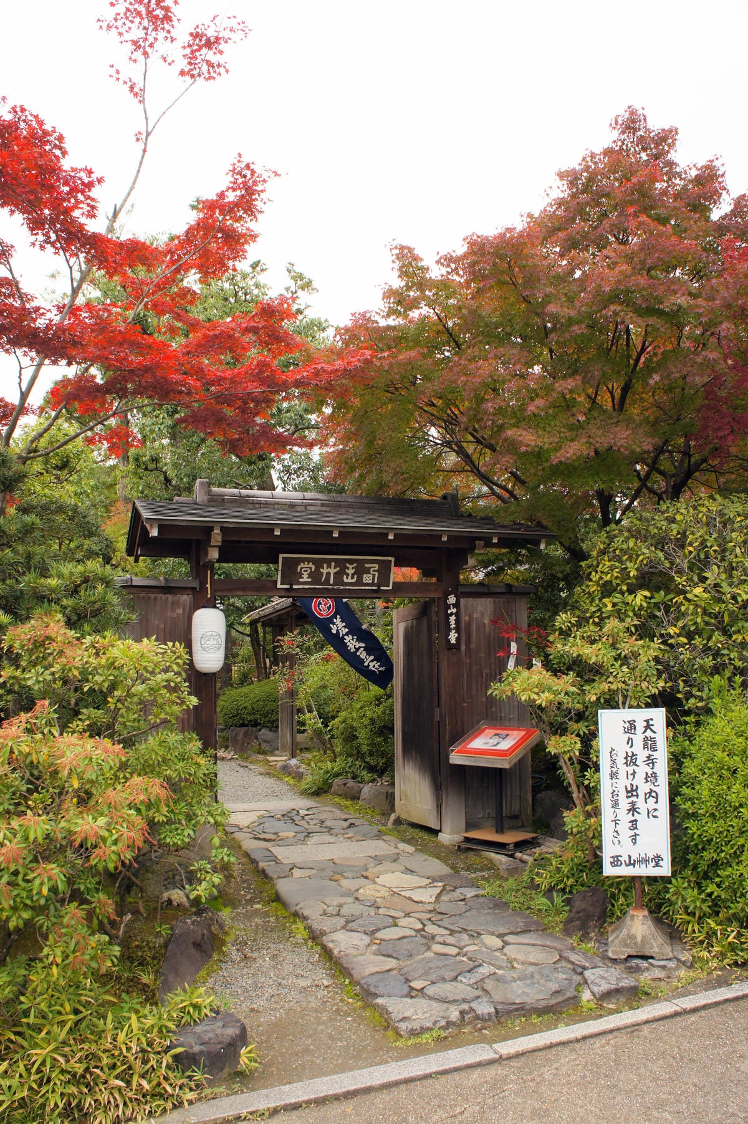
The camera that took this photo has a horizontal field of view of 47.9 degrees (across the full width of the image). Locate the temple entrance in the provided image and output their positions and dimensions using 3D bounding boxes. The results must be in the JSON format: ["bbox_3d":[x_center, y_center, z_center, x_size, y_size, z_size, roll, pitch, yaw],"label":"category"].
[{"bbox_3d":[-0.194,0.807,6.555,3.440,2.830,1.520,1,-5,-23],"label":"temple entrance"}]

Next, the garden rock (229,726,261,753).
[{"bbox_3d":[-1.832,2.509,11.897,0.440,0.370,0.300,-1,-5,0],"label":"garden rock"}]

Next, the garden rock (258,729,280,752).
[{"bbox_3d":[-1.449,2.543,12.026,0.380,0.320,0.280,-1,-5,0],"label":"garden rock"}]

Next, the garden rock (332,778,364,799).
[{"bbox_3d":[-0.263,2.310,8.597,0.330,0.200,0.240,-2,-5,15],"label":"garden rock"}]

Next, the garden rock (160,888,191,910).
[{"bbox_3d":[-1.157,1.960,4.907,0.175,0.120,0.150,-1,-5,0],"label":"garden rock"}]

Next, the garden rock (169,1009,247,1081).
[{"bbox_3d":[-0.669,1.902,3.339,0.300,0.150,0.270,1,-5,-20],"label":"garden rock"}]

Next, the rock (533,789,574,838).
[{"bbox_3d":[1.482,2.075,6.976,0.320,0.380,0.300,-1,-5,0],"label":"rock"}]

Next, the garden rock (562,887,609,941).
[{"bbox_3d":[1.170,1.950,4.673,0.230,0.260,0.210,-1,-5,0],"label":"garden rock"}]

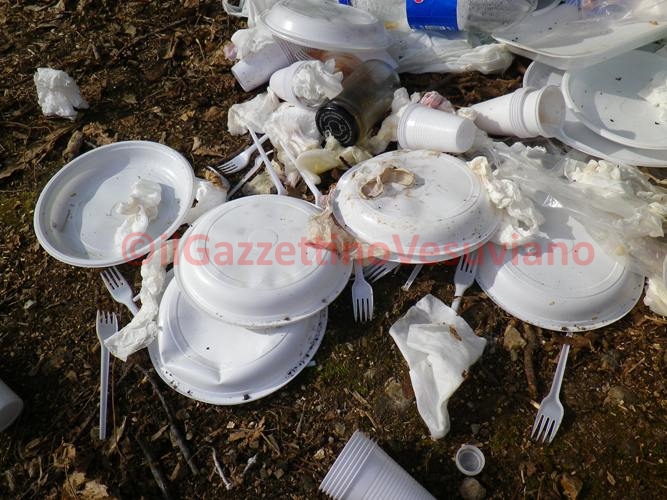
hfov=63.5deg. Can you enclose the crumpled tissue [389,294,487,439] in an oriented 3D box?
[{"bbox_3d":[0.117,0.120,0.594,0.110,0.027,0.170,0,51,0],"label":"crumpled tissue"}]

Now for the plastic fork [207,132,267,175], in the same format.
[{"bbox_3d":[-0.113,-0.166,0.830,0.026,0.012,0.160,33,59,22],"label":"plastic fork"}]

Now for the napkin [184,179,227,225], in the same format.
[{"bbox_3d":[-0.176,-0.070,0.743,0.062,0.042,0.062,0,52,0],"label":"napkin"}]

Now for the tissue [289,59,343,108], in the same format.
[{"bbox_3d":[-0.029,-0.264,0.854,0.080,0.055,0.060,0,52,0],"label":"tissue"}]

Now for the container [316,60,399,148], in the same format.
[{"bbox_3d":[0.040,-0.229,0.838,0.076,0.076,0.128,27,58,19],"label":"container"}]

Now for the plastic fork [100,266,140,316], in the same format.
[{"bbox_3d":[-0.231,0.074,0.636,0.026,0.015,0.168,-32,58,-23],"label":"plastic fork"}]

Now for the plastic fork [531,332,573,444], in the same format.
[{"bbox_3d":[0.251,0.143,0.601,0.026,0.012,0.160,21,55,16],"label":"plastic fork"}]

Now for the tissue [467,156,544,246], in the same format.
[{"bbox_3d":[0.226,-0.063,0.713,0.065,0.045,0.130,-14,54,-10],"label":"tissue"}]

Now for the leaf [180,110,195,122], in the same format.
[{"bbox_3d":[-0.238,-0.218,0.879,0.022,0.008,0.024,0,51,0],"label":"leaf"}]

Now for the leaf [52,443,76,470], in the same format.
[{"bbox_3d":[-0.275,0.211,0.551,0.024,0.012,0.025,0,52,0],"label":"leaf"}]

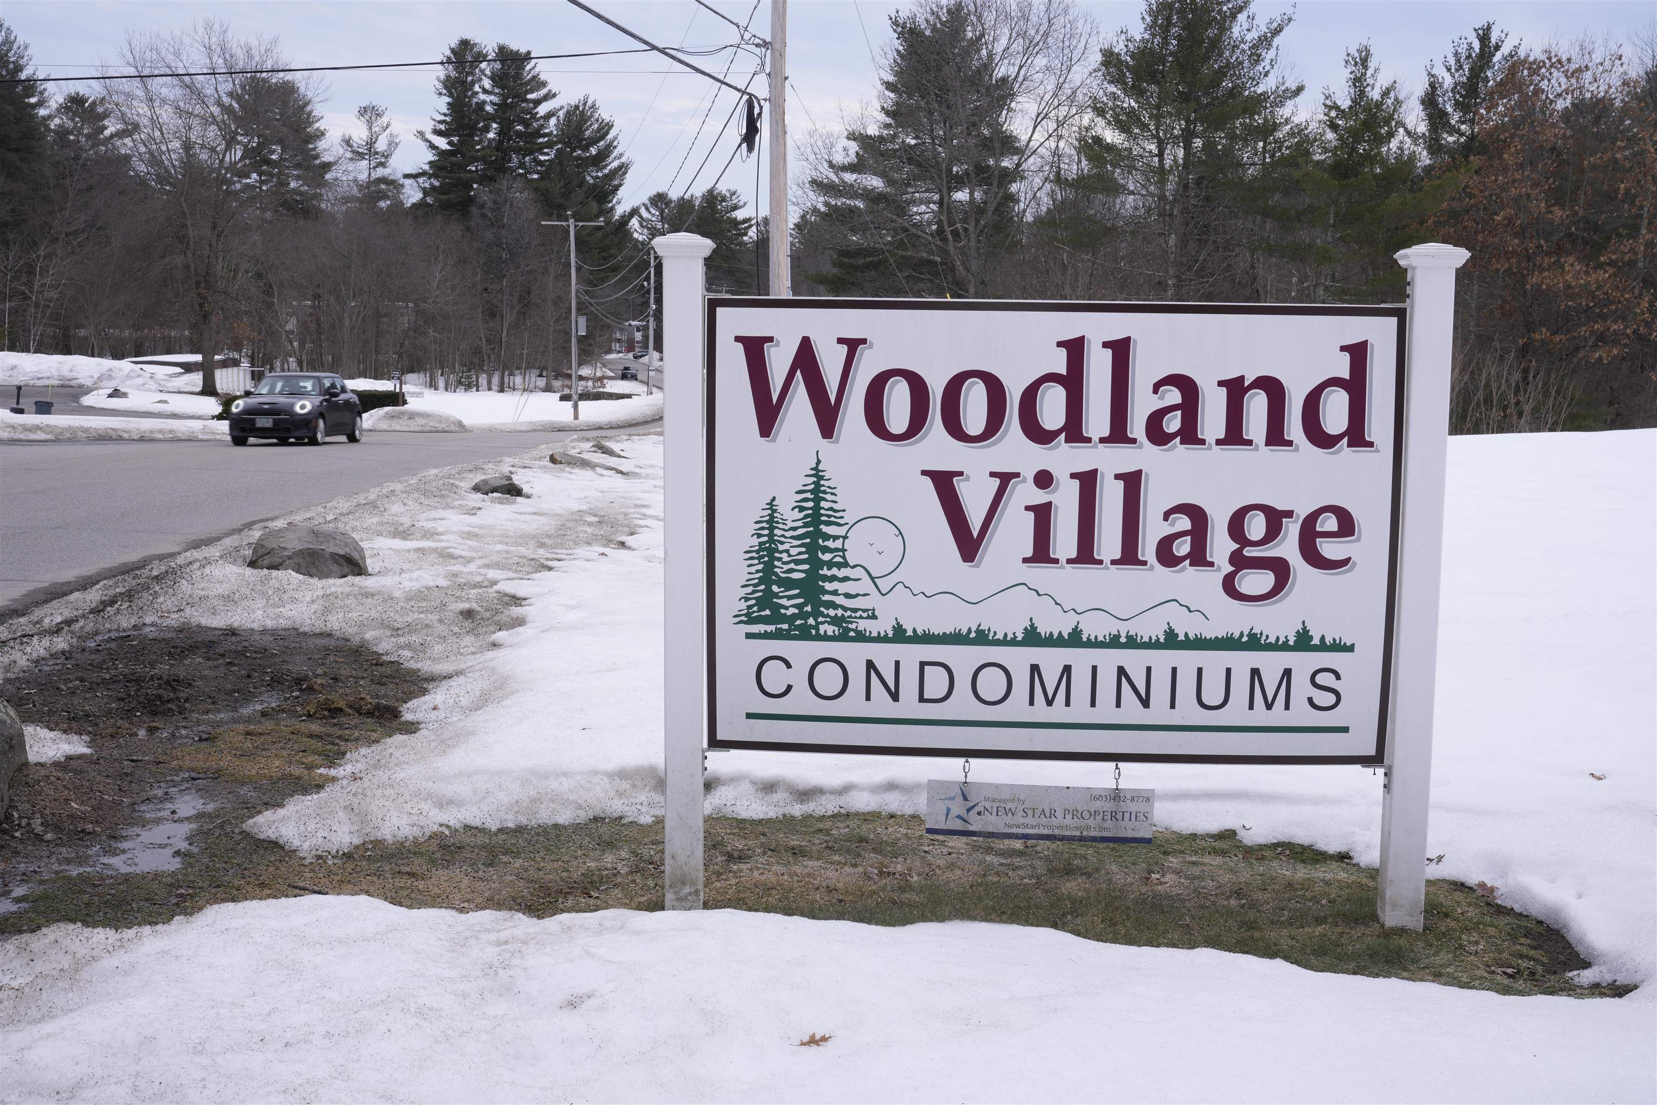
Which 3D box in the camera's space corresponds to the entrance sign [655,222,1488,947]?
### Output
[{"bbox_3d":[0.584,0.087,4.944,2.100,1.840,0.170,1,7,3],"label":"entrance sign"}]

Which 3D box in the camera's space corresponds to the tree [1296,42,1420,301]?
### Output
[{"bbox_3d":[18.383,-10.828,64.011,4.900,13.461,4.900,1,7,0],"label":"tree"}]

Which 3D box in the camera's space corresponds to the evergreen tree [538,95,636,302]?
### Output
[{"bbox_3d":[-14.689,-18.821,112.011,6.600,17.573,6.600,1,7,0],"label":"evergreen tree"}]

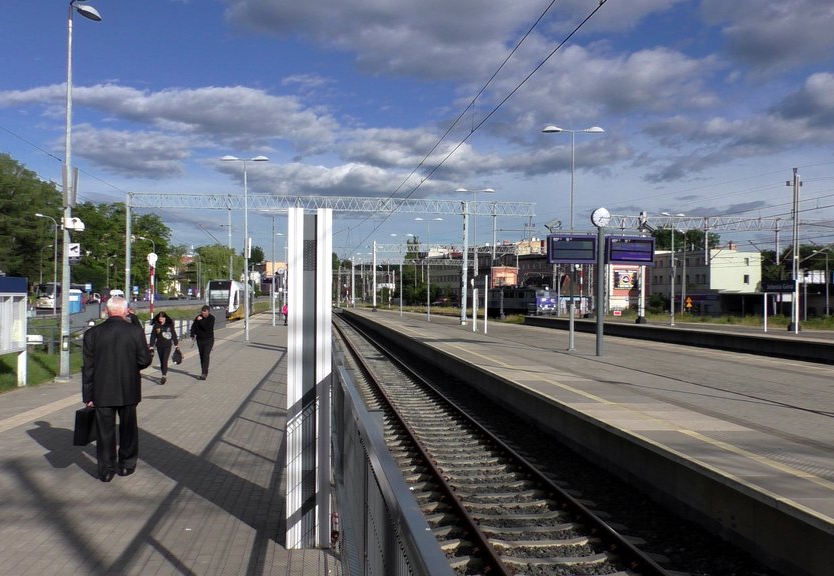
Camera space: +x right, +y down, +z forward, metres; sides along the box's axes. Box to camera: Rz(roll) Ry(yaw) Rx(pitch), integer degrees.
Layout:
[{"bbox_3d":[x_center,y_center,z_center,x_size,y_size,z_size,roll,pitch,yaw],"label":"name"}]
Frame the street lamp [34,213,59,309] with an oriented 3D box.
[{"bbox_3d":[-35.295,-2.233,77.393,2.090,9.596,0.350,0,-1,0],"label":"street lamp"}]

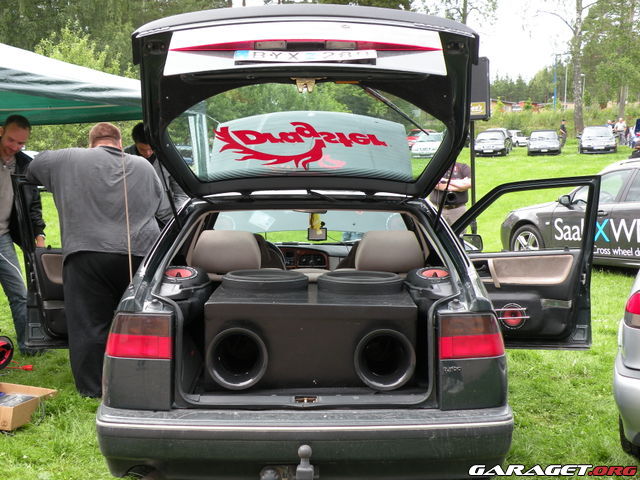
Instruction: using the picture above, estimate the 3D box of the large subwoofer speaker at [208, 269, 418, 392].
[{"bbox_3d":[-0.039,0.380,4.500,0.880,0.410,0.580,0,6,-1],"label":"large subwoofer speaker"}]

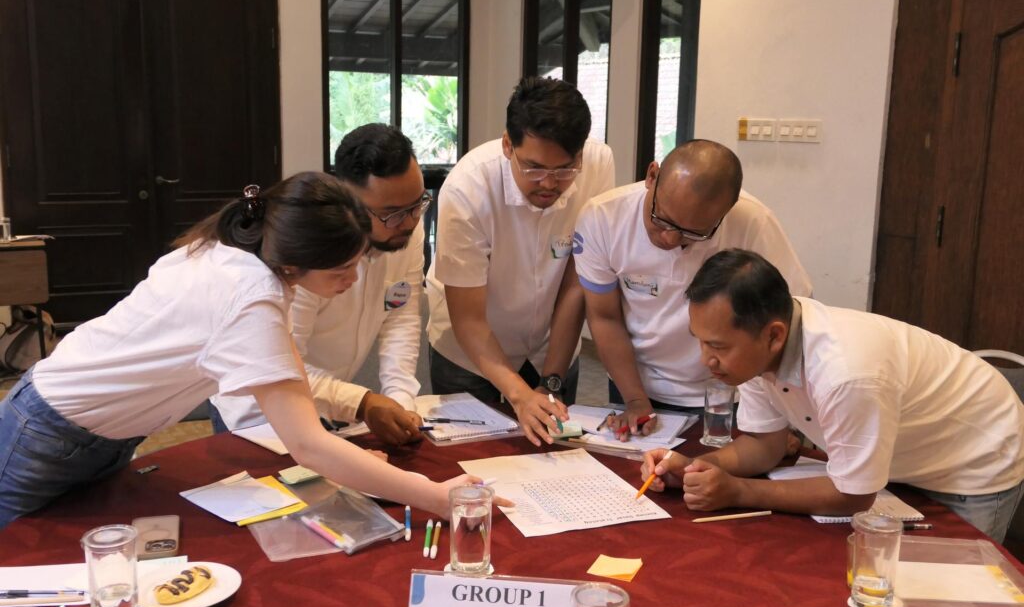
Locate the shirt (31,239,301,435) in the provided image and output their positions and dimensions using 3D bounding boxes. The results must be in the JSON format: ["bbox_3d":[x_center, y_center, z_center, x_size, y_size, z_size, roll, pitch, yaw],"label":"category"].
[{"bbox_3d":[-0.692,0.096,2.030,0.520,0.330,0.420,-34,6,11],"label":"shirt"}]

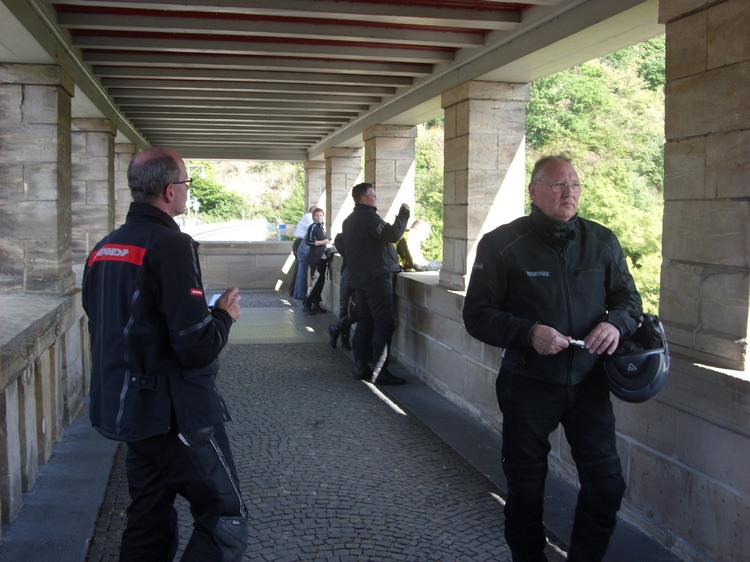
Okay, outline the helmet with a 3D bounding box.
[{"bbox_3d":[0.991,0.296,3.120,0.260,0.330,0.260,-8,25,1],"label":"helmet"}]

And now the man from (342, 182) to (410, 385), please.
[{"bbox_3d":[0.010,0.019,7.553,0.580,1.840,0.540,-2,5,-26],"label":"man"}]

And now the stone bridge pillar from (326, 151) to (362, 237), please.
[{"bbox_3d":[-0.560,-1.421,14.451,0.555,1.776,0.754,-1,5,-12],"label":"stone bridge pillar"}]

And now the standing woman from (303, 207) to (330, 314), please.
[{"bbox_3d":[-0.919,-0.336,12.936,0.420,1.650,0.460,2,5,23],"label":"standing woman"}]

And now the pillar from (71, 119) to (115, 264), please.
[{"bbox_3d":[-3.525,-1.087,10.169,0.555,1.776,0.754,-1,5,-12],"label":"pillar"}]

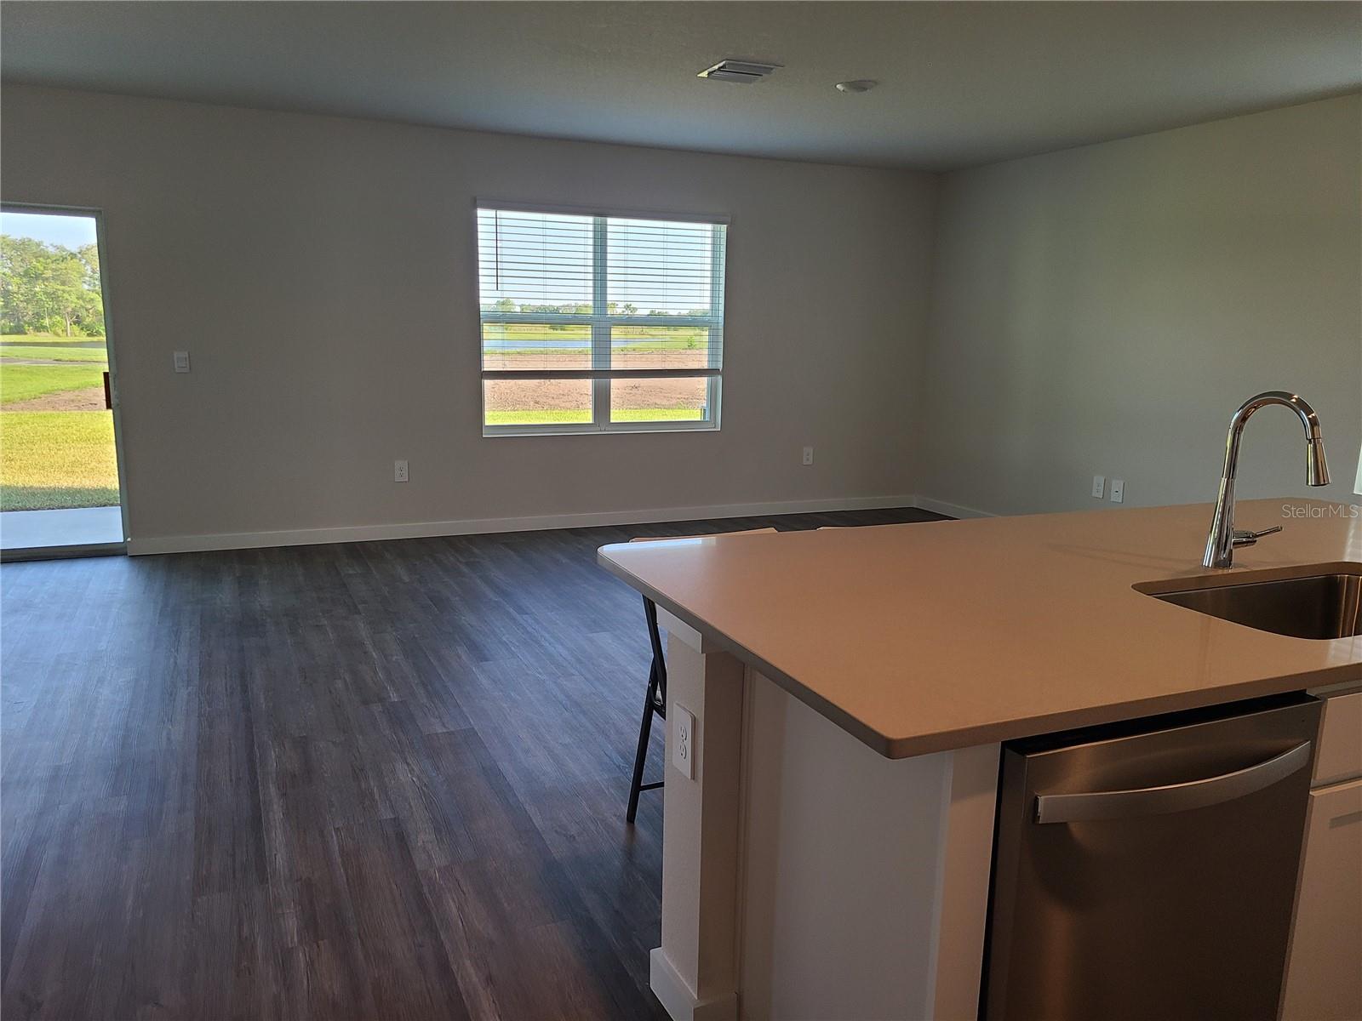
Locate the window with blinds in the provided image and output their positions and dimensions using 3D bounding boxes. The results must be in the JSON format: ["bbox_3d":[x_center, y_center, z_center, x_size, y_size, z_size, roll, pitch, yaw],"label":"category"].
[{"bbox_3d":[-0.522,-1.296,7.143,1.799,1.526,0.120,-3,11,-23],"label":"window with blinds"}]

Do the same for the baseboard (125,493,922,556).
[{"bbox_3d":[-0.700,0.076,7.285,5.733,0.097,0.016,-3,11,-23],"label":"baseboard"}]

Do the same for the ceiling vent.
[{"bbox_3d":[0.283,-2.075,4.847,0.289,0.025,0.336,-3,11,-23],"label":"ceiling vent"}]

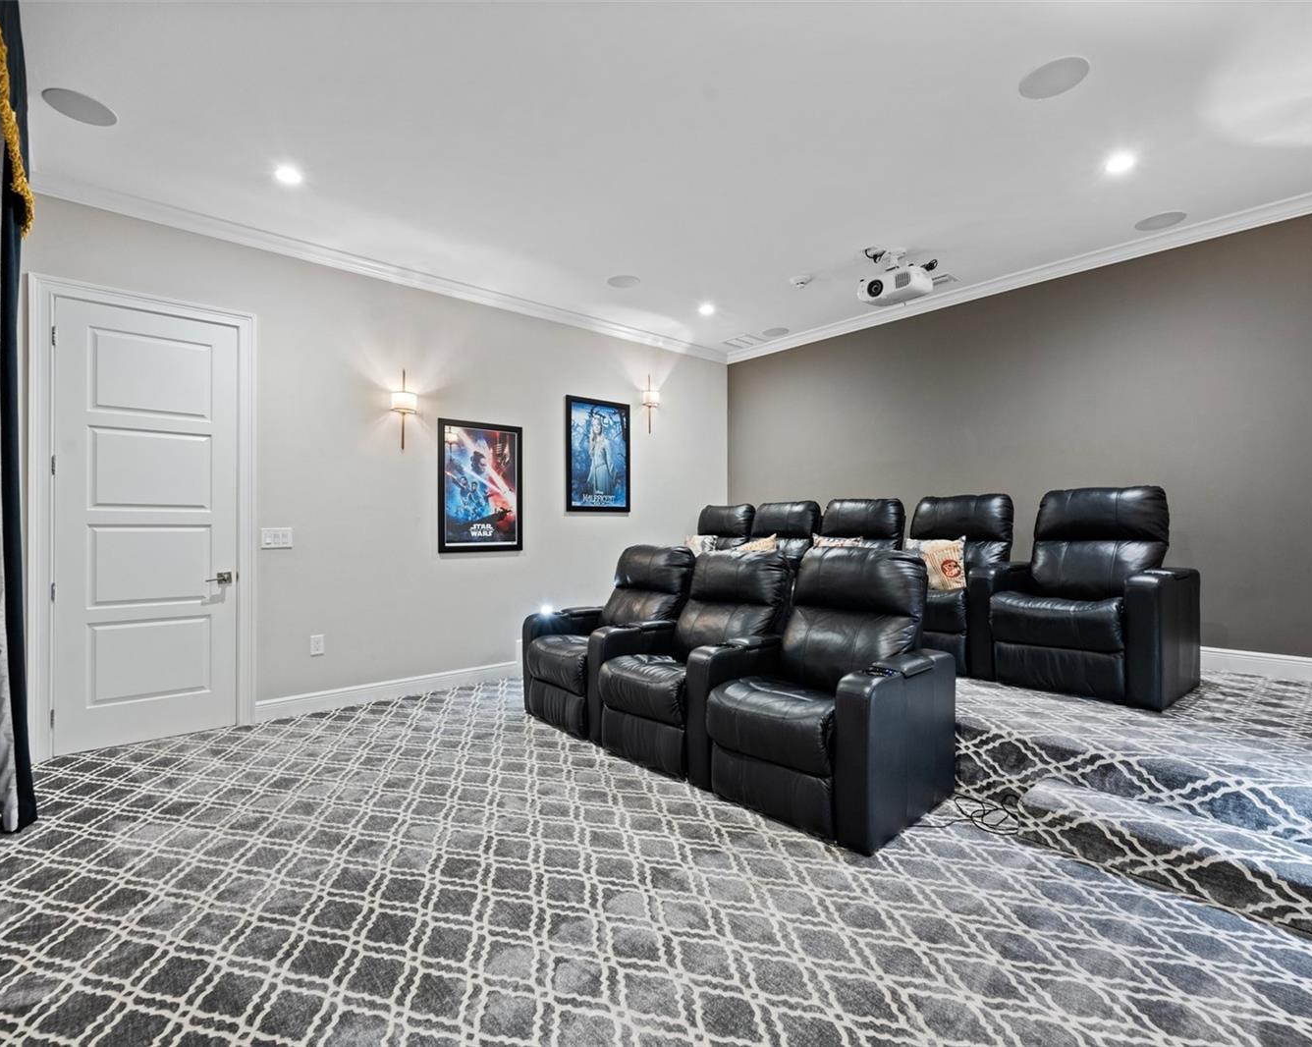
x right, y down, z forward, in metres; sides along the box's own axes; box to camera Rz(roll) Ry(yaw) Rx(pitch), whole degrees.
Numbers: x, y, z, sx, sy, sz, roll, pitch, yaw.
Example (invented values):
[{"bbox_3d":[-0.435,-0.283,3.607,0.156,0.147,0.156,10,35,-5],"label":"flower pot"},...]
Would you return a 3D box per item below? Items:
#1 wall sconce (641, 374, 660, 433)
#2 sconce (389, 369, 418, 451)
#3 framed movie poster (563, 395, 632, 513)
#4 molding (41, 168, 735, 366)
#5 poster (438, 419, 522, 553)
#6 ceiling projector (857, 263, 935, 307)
[{"bbox_3d":[-0.049,-1.147,5.871,0.185,0.569,0.110,0,0,-41],"label":"wall sconce"},{"bbox_3d":[-1.793,-0.812,4.356,0.185,0.573,0.110,0,0,-41],"label":"sconce"},{"bbox_3d":[-0.515,-0.607,5.521,0.698,1.005,0.028,0,0,-41],"label":"framed movie poster"},{"bbox_3d":[-1.226,-1.761,4.861,5.399,0.088,0.092,0,0,-41],"label":"molding"},{"bbox_3d":[-1.361,-0.279,4.786,0.692,1.002,0.028,0,0,-41],"label":"poster"},{"bbox_3d":[1.579,-1.572,4.053,0.300,0.140,0.380,0,0,-41],"label":"ceiling projector"}]

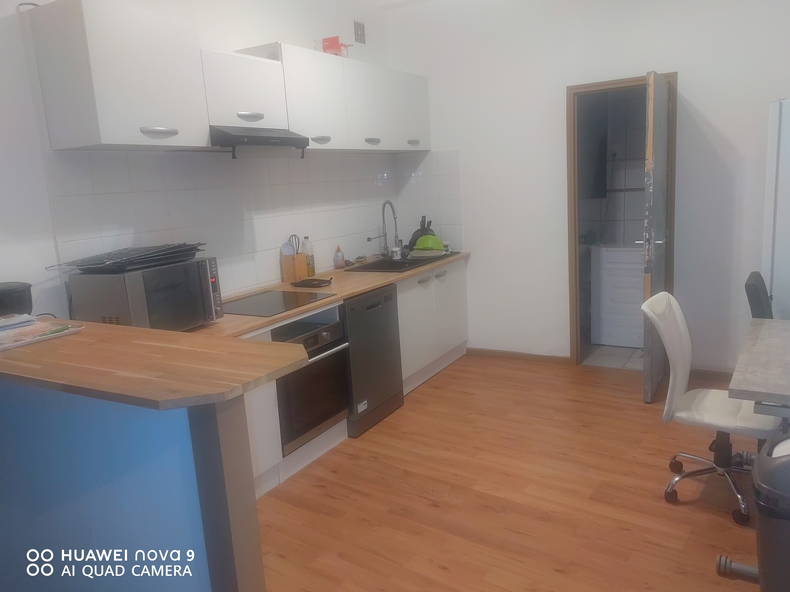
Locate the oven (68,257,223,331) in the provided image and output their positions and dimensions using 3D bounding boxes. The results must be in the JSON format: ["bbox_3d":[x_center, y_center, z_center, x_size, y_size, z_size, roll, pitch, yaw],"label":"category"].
[{"bbox_3d":[-1.119,0.006,2.816,0.360,0.295,0.515,1,12,25],"label":"oven"}]

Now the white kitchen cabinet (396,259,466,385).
[{"bbox_3d":[0.047,0.141,4.648,0.565,0.680,1.050,3,12,31],"label":"white kitchen cabinet"}]

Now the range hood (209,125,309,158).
[{"bbox_3d":[-0.838,-0.838,3.395,0.460,0.160,0.595,3,12,31],"label":"range hood"}]

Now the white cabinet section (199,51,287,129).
[{"bbox_3d":[-0.892,-1.039,3.223,0.340,0.345,0.598,2,12,29],"label":"white cabinet section"}]

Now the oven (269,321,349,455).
[{"bbox_3d":[-0.654,0.459,3.429,0.560,0.588,0.590,3,12,31],"label":"oven"}]

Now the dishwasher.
[{"bbox_3d":[-0.374,0.372,3.952,0.605,0.815,0.605,3,12,31],"label":"dishwasher"}]

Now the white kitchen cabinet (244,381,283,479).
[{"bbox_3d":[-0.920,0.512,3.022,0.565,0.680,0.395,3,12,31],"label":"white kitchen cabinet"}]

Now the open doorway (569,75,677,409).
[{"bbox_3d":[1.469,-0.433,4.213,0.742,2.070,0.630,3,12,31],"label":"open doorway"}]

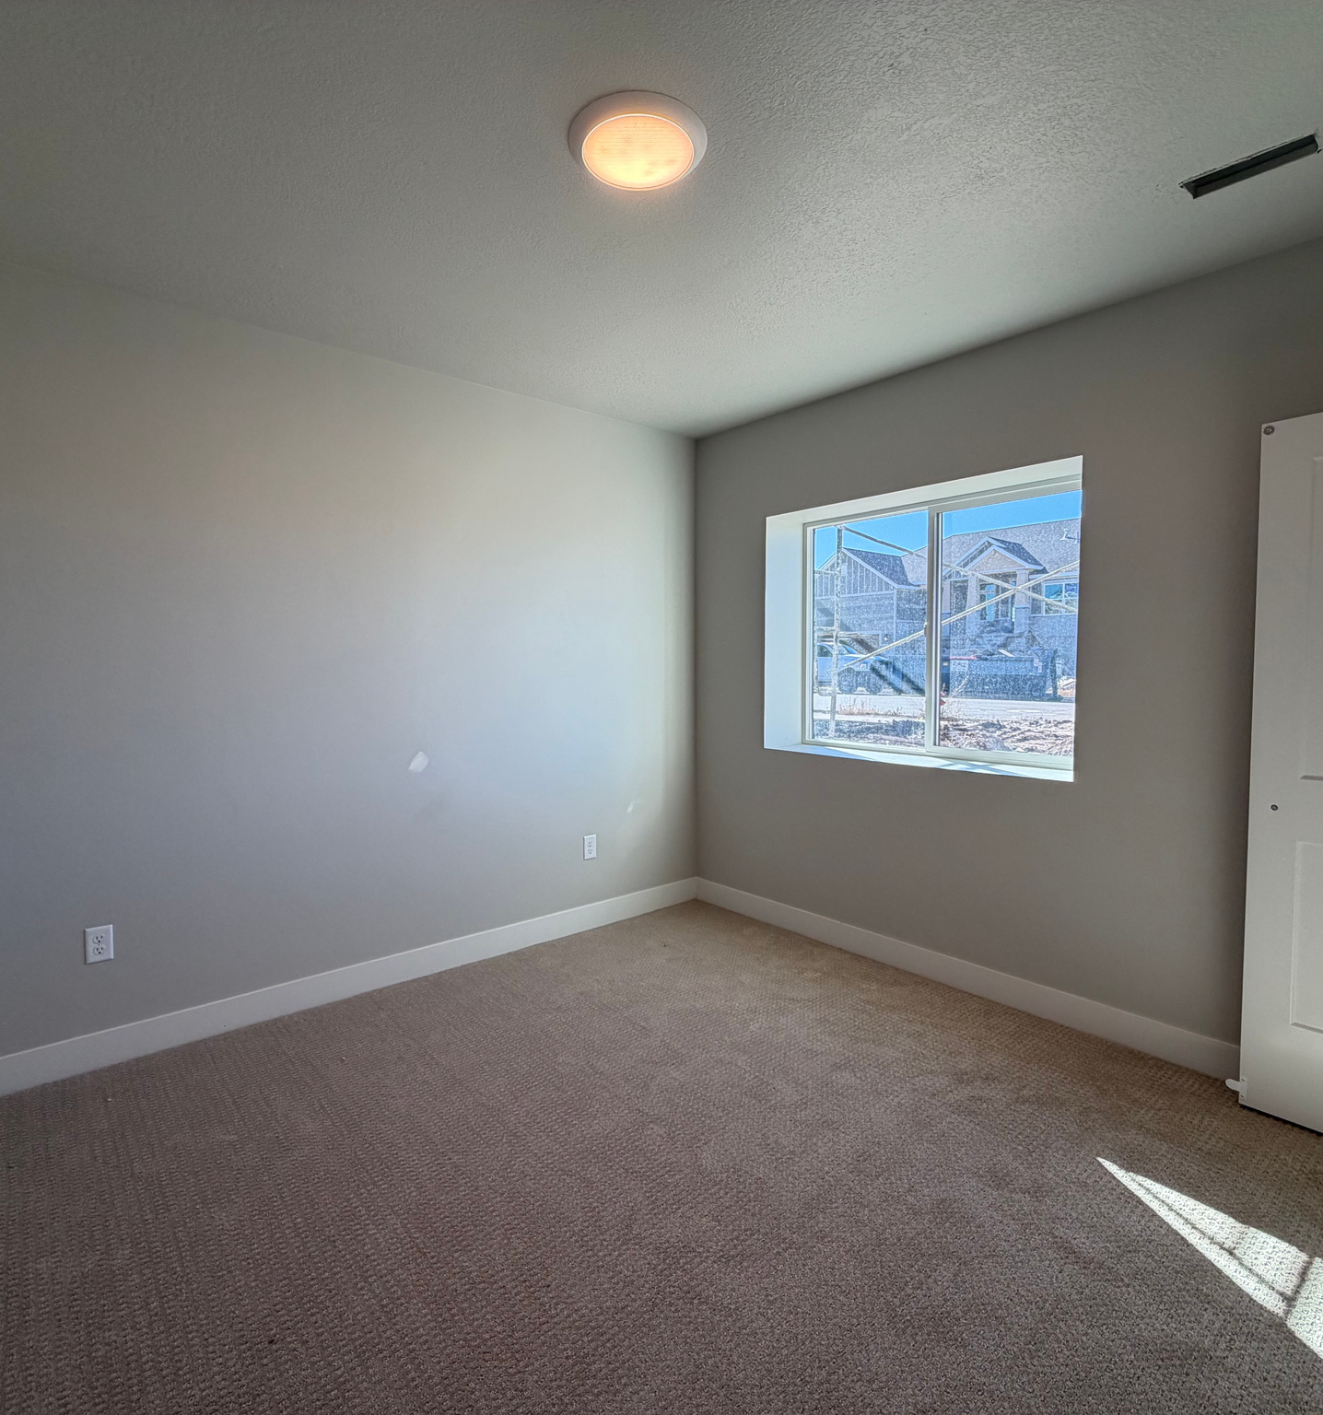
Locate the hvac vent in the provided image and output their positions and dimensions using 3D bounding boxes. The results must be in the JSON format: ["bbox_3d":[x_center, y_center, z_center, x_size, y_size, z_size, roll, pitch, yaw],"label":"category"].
[{"bbox_3d":[1.456,-1.345,1.893,0.090,0.025,0.259,-3,5,-40],"label":"hvac vent"}]

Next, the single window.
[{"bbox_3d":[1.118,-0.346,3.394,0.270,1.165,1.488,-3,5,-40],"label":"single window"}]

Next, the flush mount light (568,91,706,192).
[{"bbox_3d":[-0.052,-1.309,1.796,0.325,0.037,0.325,0,4,0],"label":"flush mount light"}]

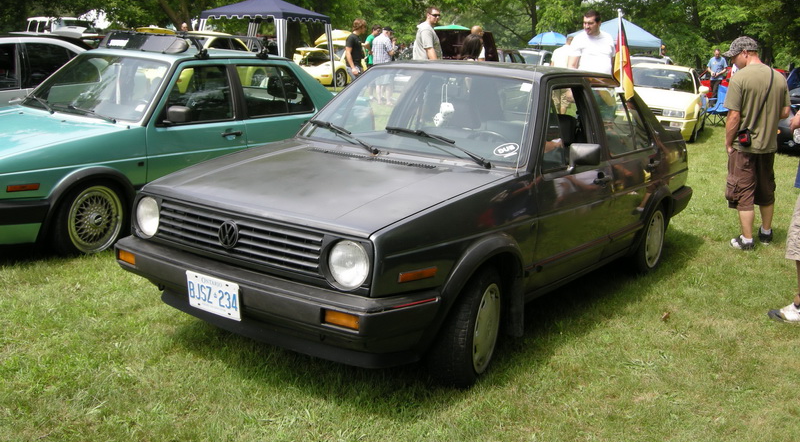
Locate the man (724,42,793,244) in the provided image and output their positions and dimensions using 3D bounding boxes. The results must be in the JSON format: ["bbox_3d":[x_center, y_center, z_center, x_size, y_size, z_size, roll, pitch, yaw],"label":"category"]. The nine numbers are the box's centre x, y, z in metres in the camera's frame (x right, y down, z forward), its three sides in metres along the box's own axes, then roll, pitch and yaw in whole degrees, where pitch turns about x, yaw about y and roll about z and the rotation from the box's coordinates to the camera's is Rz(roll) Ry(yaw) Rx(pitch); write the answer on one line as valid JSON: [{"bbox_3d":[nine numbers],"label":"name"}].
[{"bbox_3d":[2.815,-0.642,6.611,0.530,1.700,0.380,-2,13,-18],"label":"man"}]

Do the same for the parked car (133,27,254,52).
[{"bbox_3d":[-4.495,-3.544,18.949,1.740,1.530,4.100,7,12,20],"label":"parked car"}]

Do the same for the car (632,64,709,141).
[{"bbox_3d":[4.700,-2.200,15.200,1.680,1.310,4.050,7,13,22],"label":"car"}]

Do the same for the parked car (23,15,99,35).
[{"bbox_3d":[-11.691,-6.039,28.650,1.820,1.760,4.500,-7,15,-36],"label":"parked car"}]

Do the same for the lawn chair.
[{"bbox_3d":[7.053,-2.561,18.388,0.620,0.900,0.820,-8,15,-41],"label":"lawn chair"}]

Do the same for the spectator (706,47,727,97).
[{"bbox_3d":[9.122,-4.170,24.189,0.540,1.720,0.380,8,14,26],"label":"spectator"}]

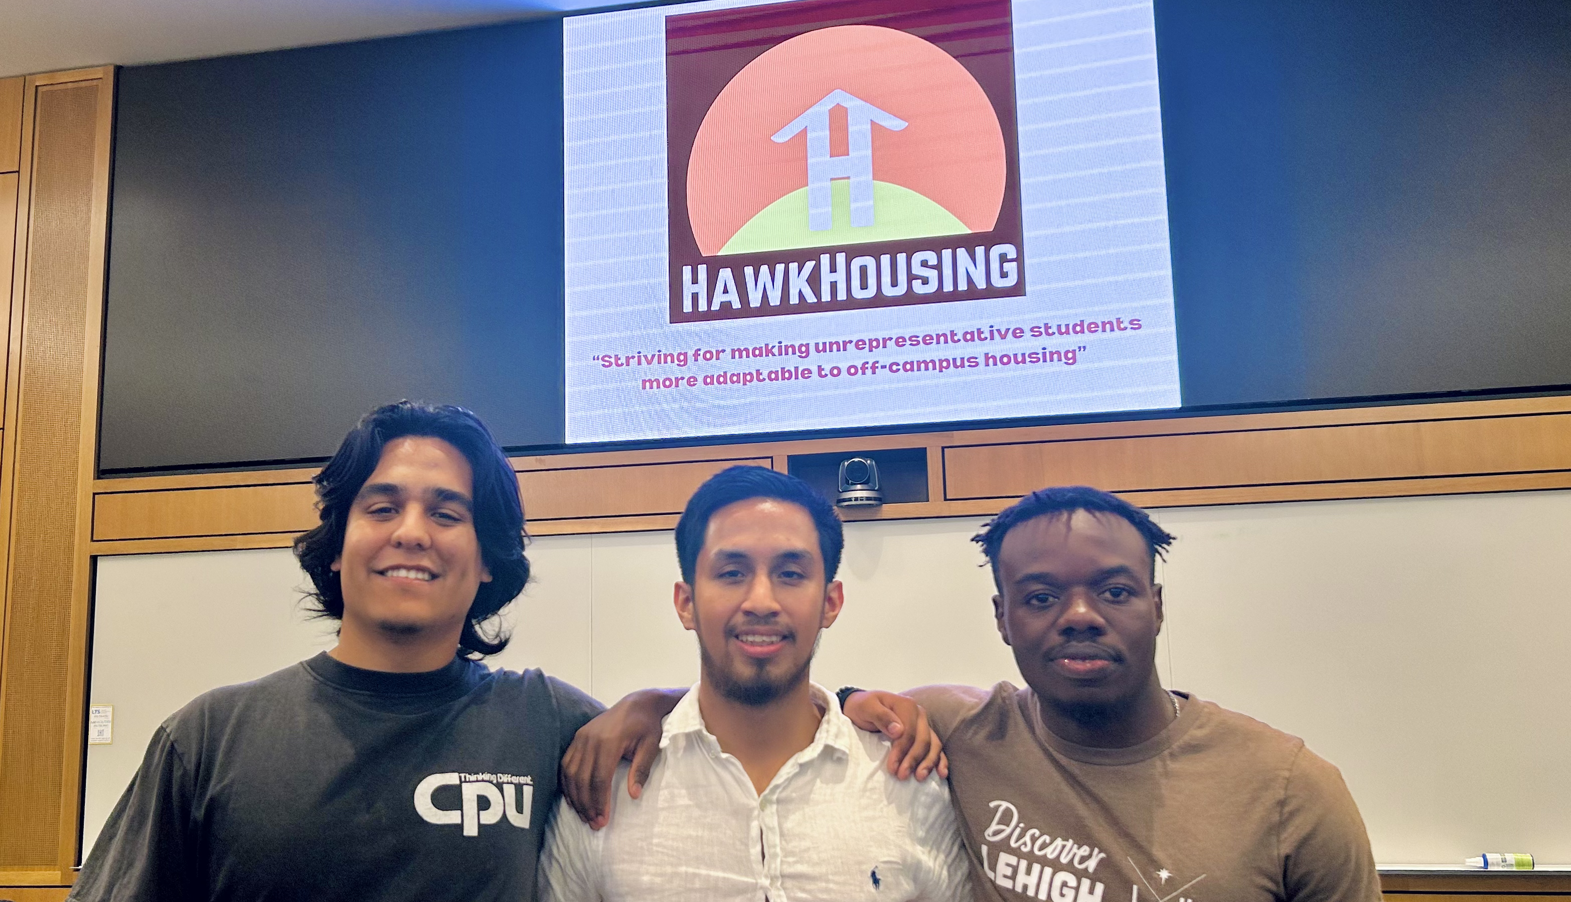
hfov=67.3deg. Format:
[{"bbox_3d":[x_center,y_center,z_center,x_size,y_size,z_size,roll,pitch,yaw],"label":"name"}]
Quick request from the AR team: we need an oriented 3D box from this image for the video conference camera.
[{"bbox_3d":[0.274,0.116,4.370,0.174,0.184,0.178,-3,-8,6],"label":"video conference camera"}]

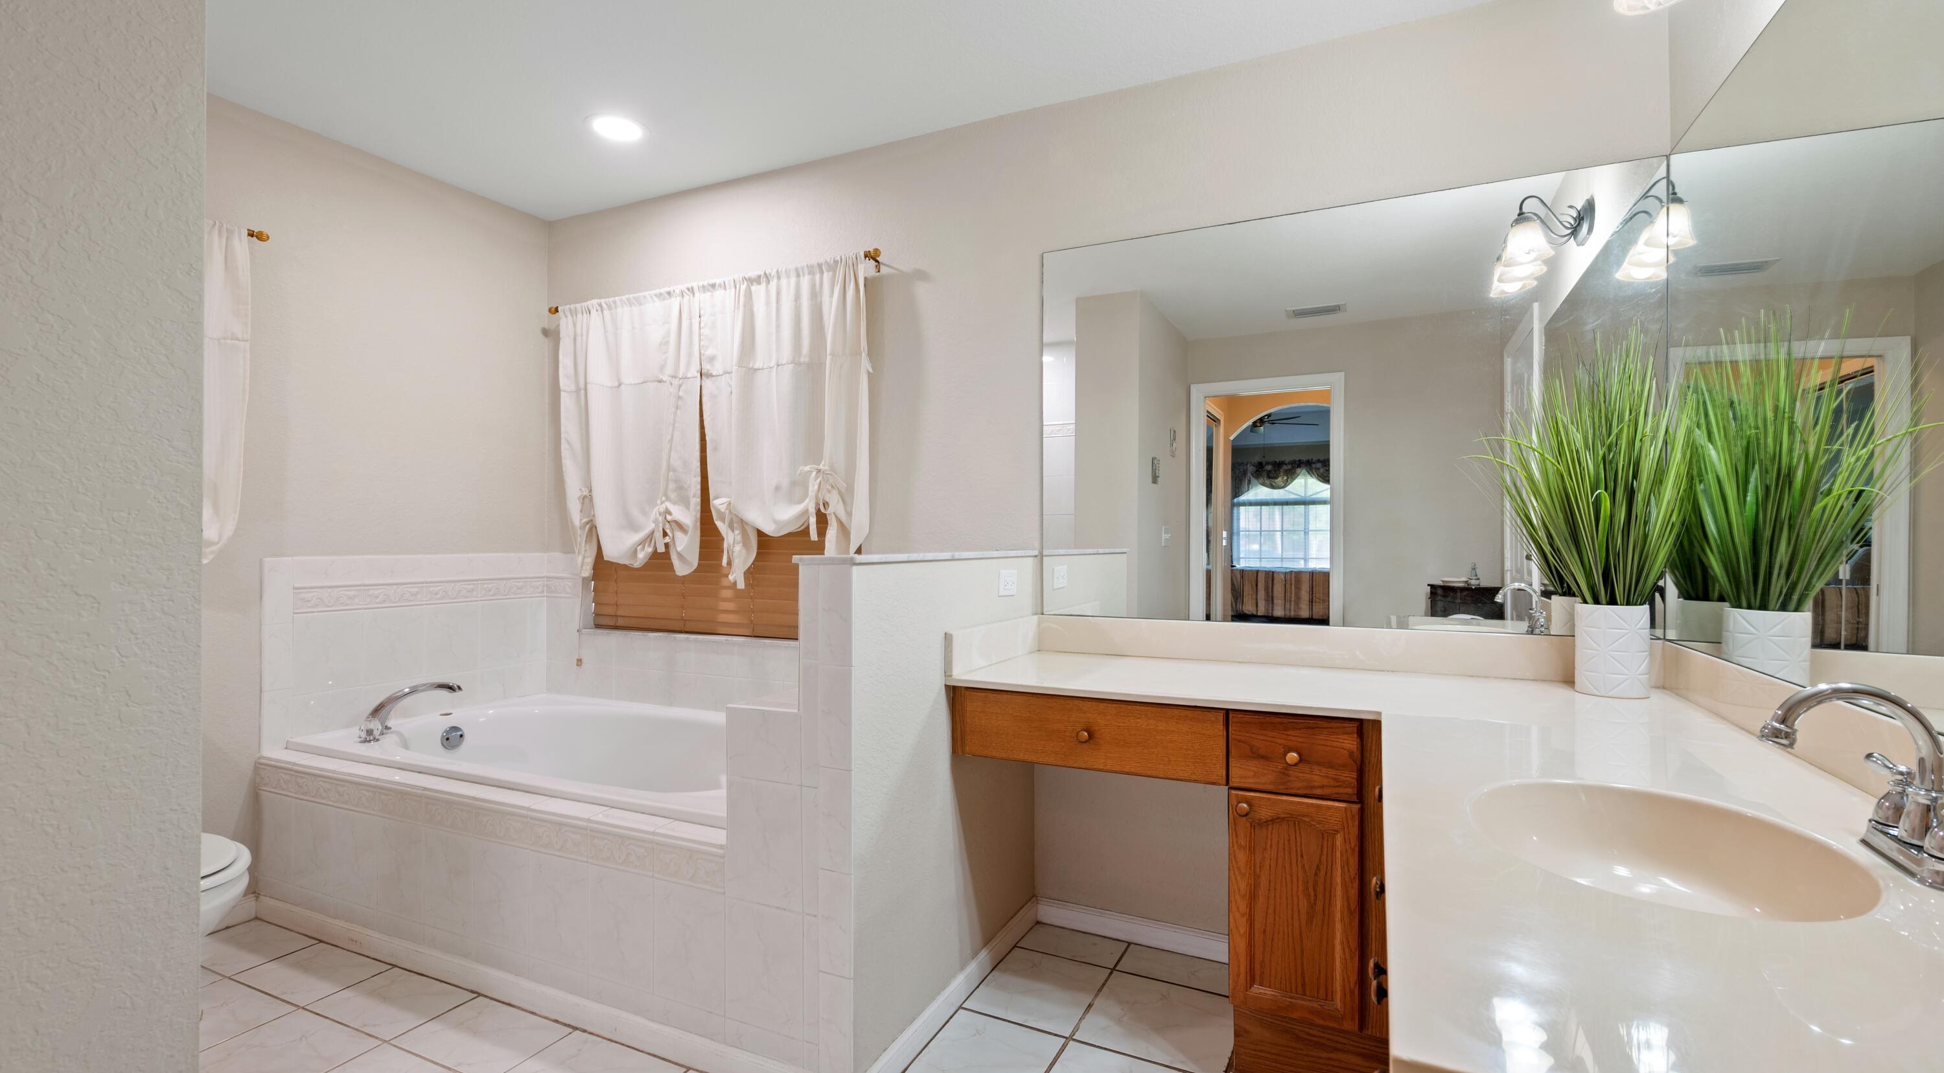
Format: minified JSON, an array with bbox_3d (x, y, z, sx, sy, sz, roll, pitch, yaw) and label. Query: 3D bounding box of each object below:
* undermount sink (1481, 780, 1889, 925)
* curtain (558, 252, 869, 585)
[{"bbox_3d":[0.757,0.405,0.968,0.350,0.143,0.459,0,0,25],"label":"undermount sink"},{"bbox_3d":[-0.955,-0.355,3.010,1.403,1.056,0.101,0,0,25],"label":"curtain"}]

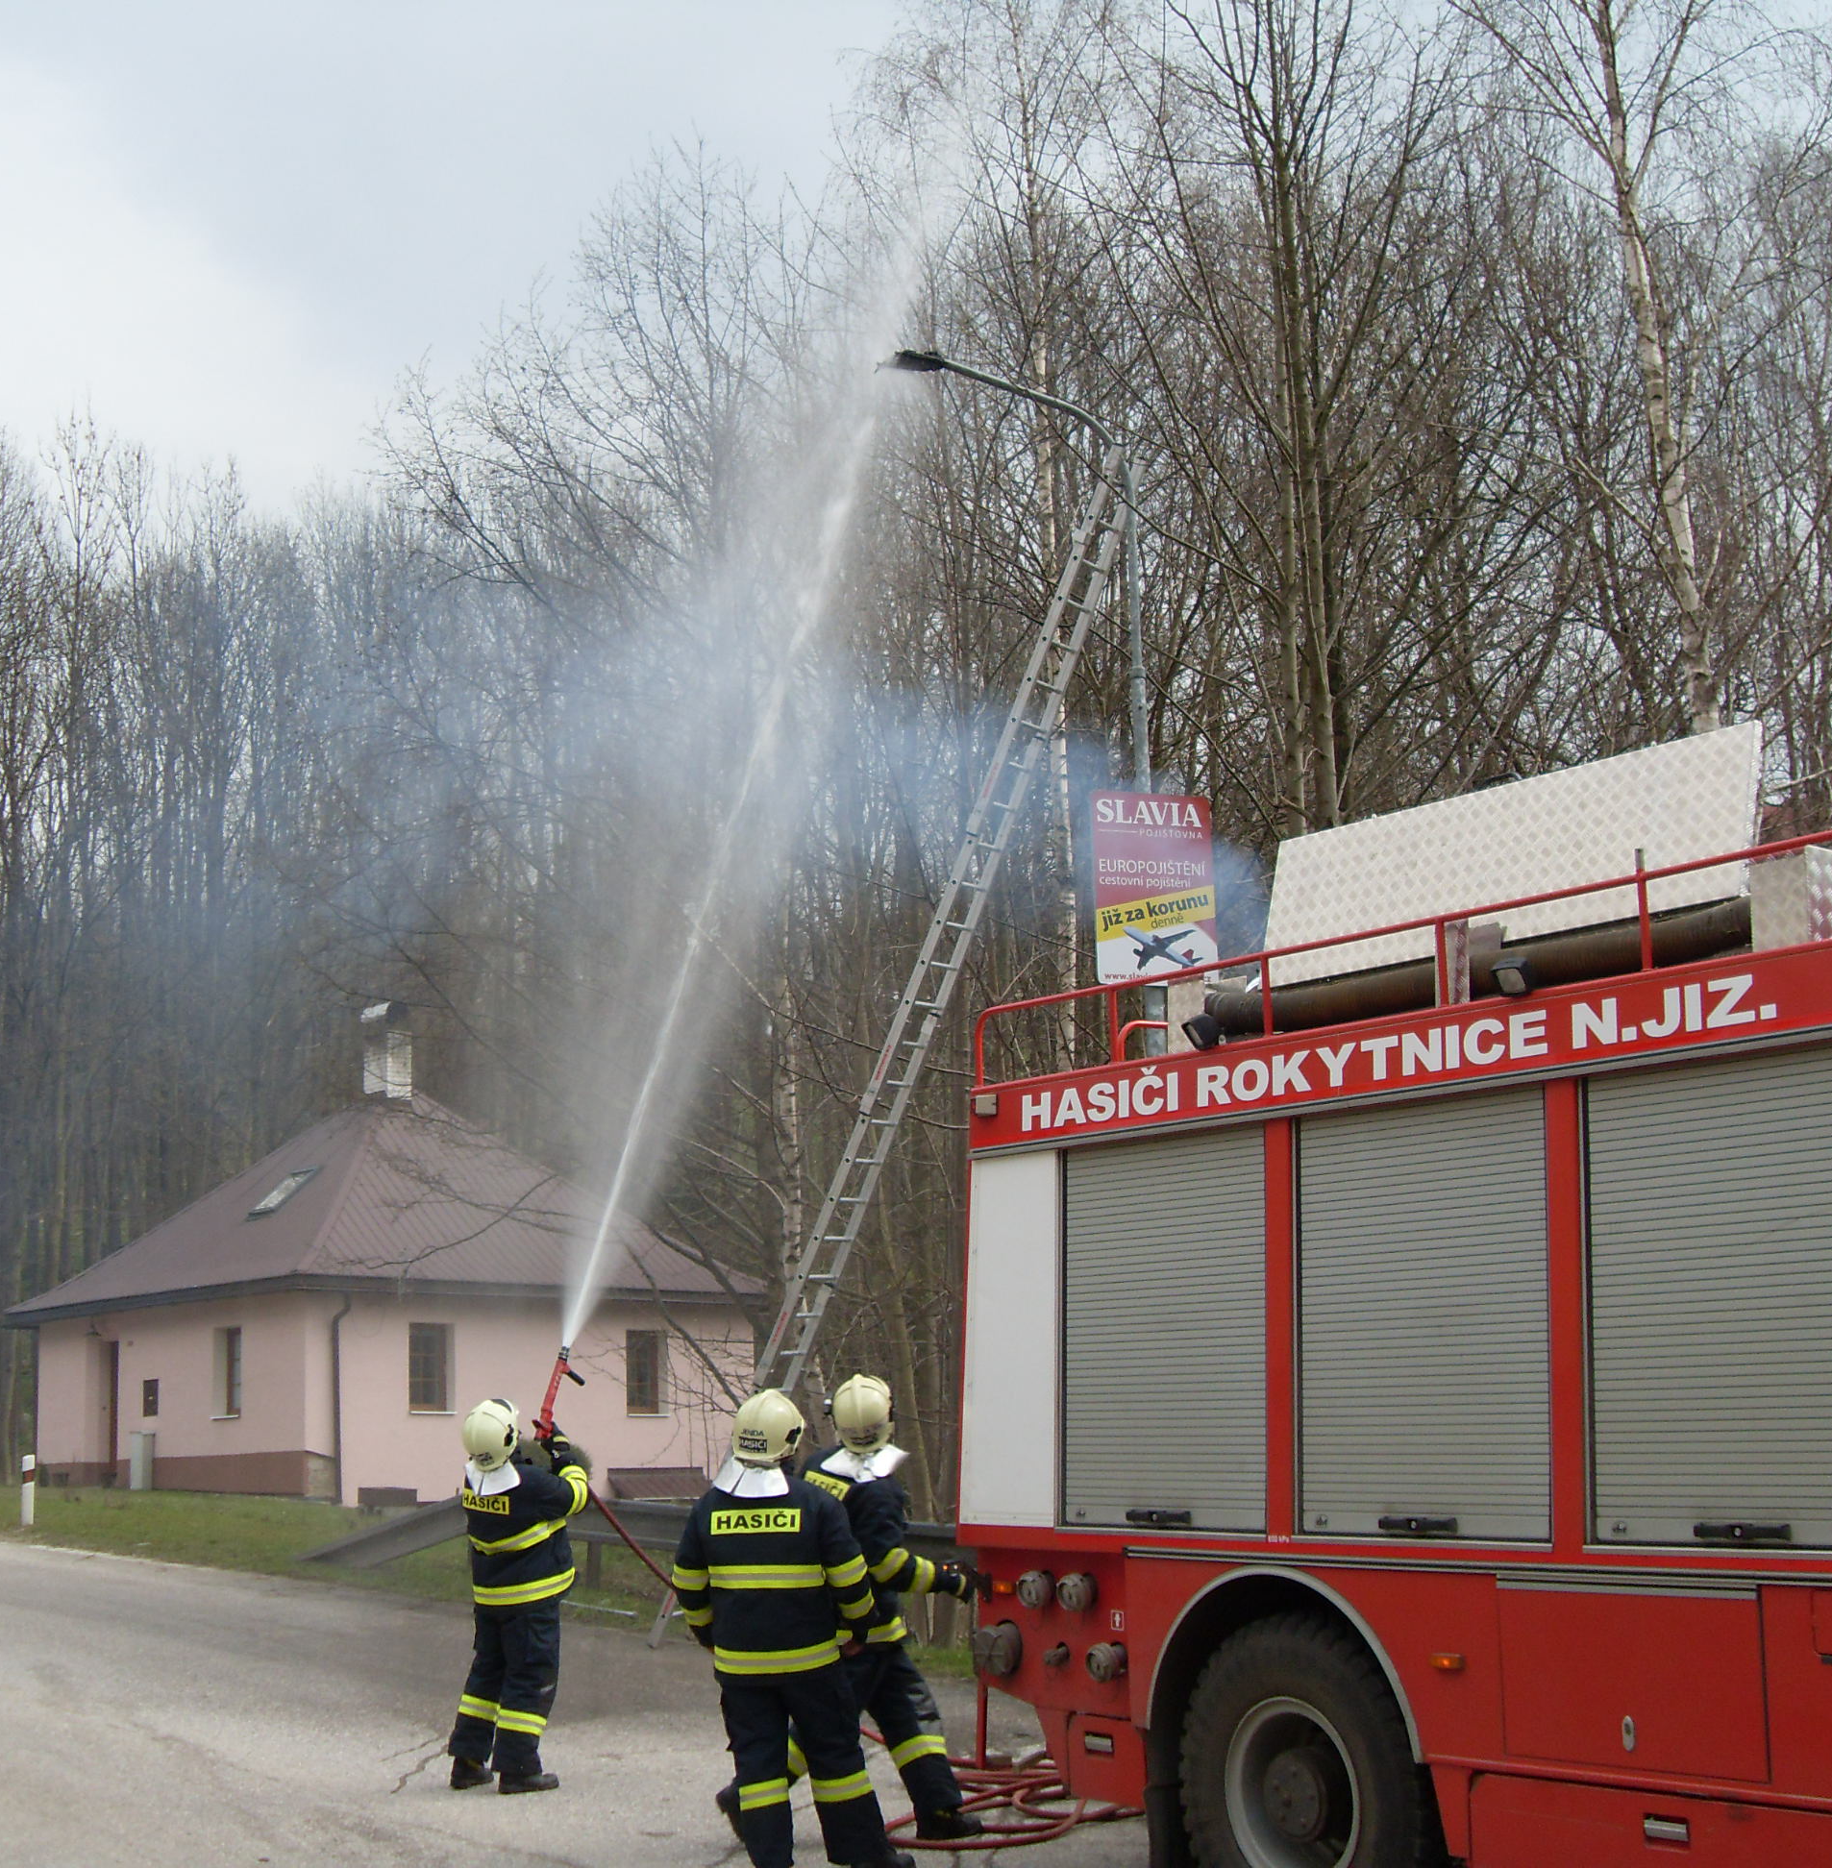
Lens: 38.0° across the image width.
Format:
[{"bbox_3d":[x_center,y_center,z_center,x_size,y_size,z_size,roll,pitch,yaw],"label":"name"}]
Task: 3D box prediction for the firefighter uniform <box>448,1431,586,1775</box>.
[{"bbox_3d":[-1.896,3.221,12.660,0.520,1.550,0.560,10,-17,-43],"label":"firefighter uniform"}]

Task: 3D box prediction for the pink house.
[{"bbox_3d":[-8.591,5.221,43.196,8.521,7.881,8.880,10,-16,-43],"label":"pink house"}]

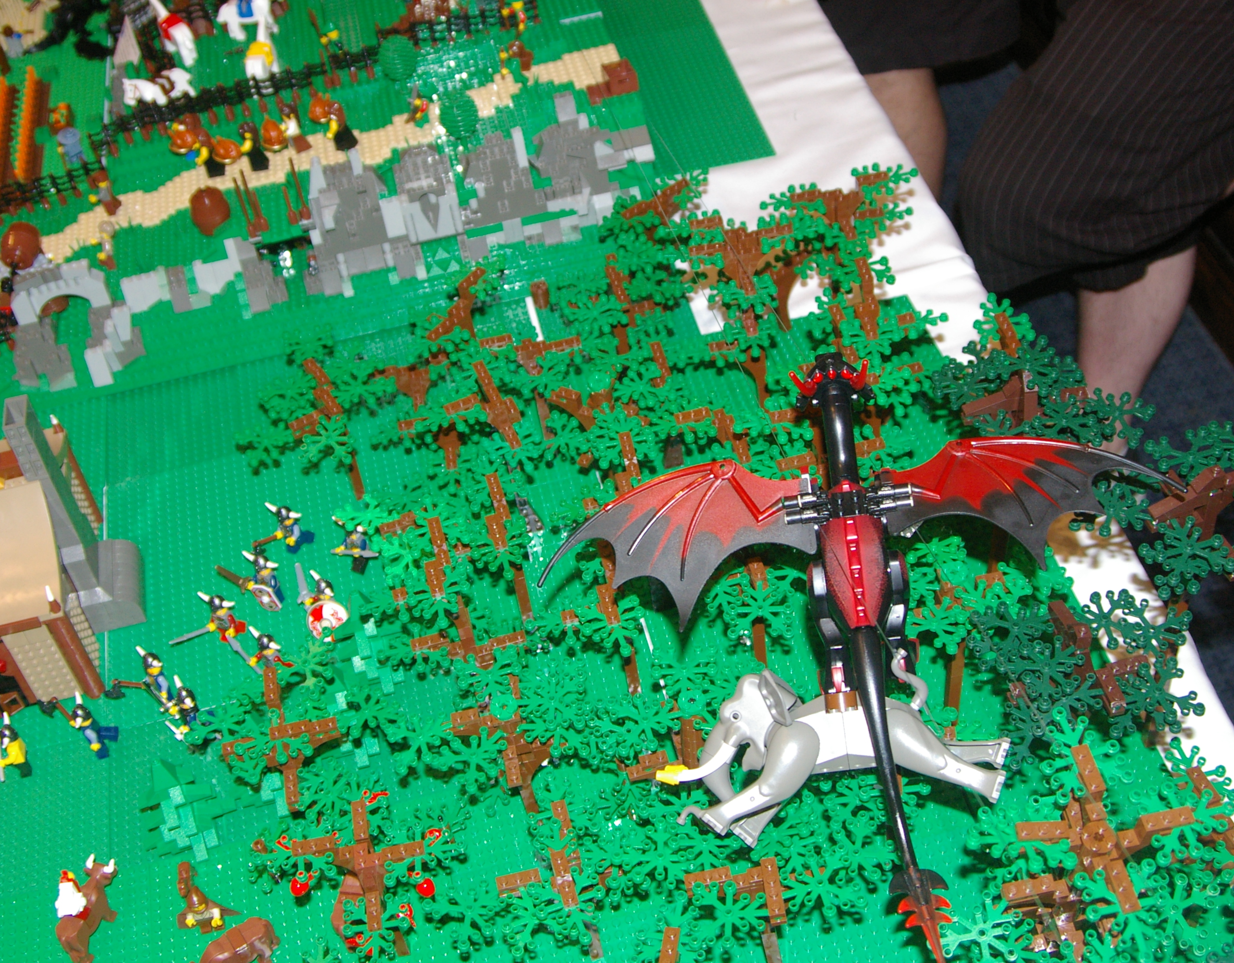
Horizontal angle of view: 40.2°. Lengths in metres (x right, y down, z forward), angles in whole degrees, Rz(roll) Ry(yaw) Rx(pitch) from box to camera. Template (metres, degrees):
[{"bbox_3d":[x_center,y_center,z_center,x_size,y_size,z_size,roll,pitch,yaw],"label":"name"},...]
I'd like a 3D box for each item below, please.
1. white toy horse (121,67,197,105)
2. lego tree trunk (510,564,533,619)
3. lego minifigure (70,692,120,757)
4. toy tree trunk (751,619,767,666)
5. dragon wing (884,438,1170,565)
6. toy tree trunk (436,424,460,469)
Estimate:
[{"bbox_3d":[-0.467,-0.399,1.735,0.065,0.046,0.018,-13,46,-4],"label":"white toy horse"},{"bbox_3d":[-0.065,0.080,1.178,0.009,0.066,0.009,-13,46,-4],"label":"lego tree trunk"},{"bbox_3d":[-0.370,0.175,1.189,0.026,0.046,0.028,-13,46,-4],"label":"lego minifigure"},{"bbox_3d":[0.095,0.111,1.117,0.009,0.060,0.009,-13,46,-4],"label":"toy tree trunk"},{"bbox_3d":[0.208,0.012,0.858,0.152,0.016,0.086,2,48,13],"label":"dragon wing"},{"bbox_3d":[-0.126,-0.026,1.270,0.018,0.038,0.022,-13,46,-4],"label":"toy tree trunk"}]

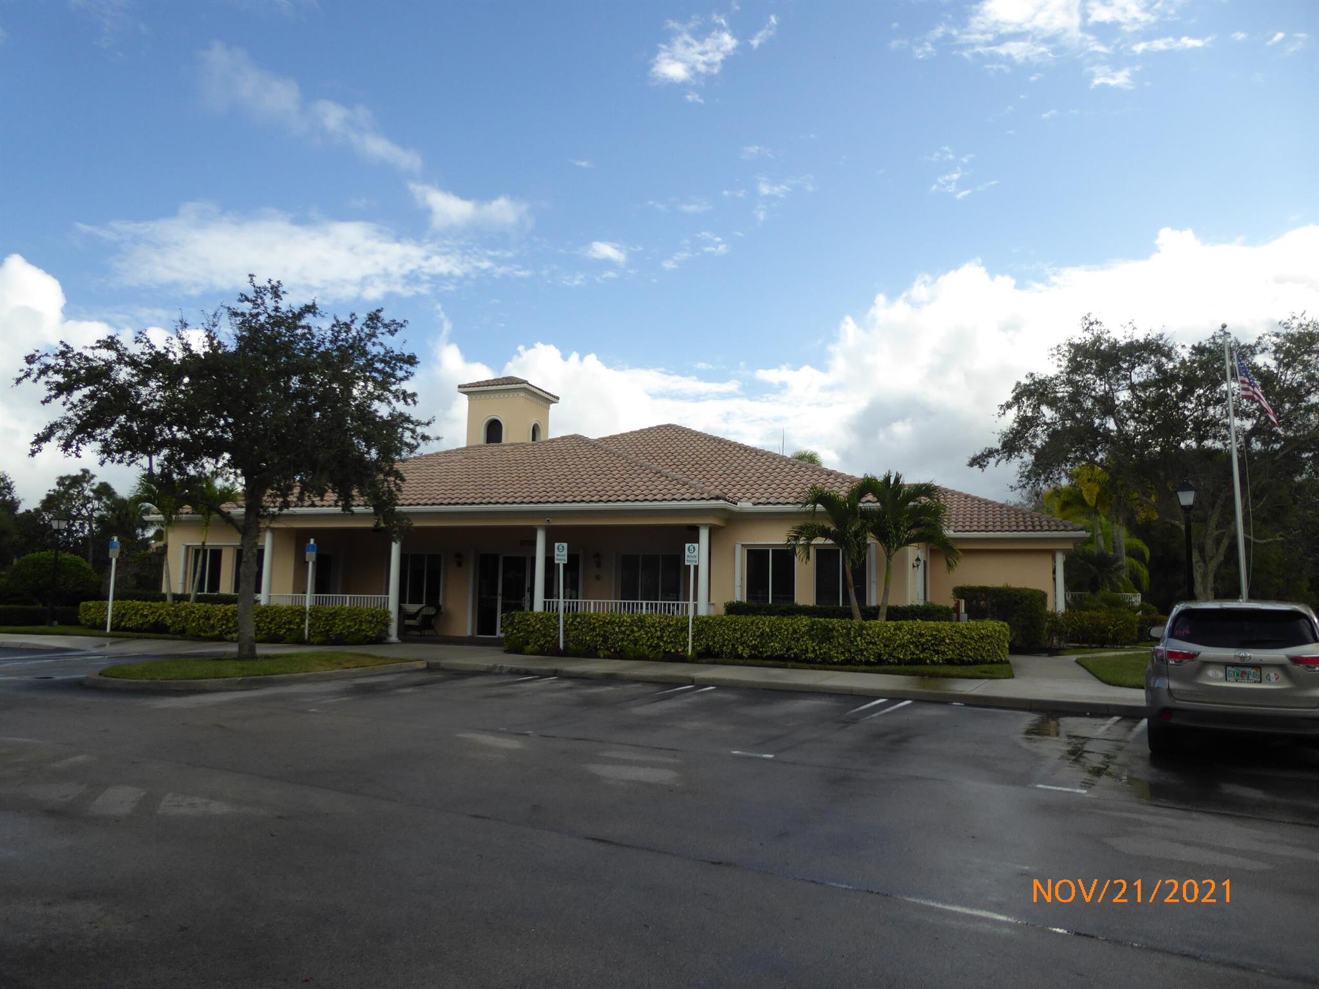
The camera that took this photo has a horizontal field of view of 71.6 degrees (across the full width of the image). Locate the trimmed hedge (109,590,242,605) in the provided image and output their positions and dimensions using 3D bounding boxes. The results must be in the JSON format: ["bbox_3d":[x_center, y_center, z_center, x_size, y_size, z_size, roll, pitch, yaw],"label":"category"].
[{"bbox_3d":[-13.022,3.307,25.461,4.903,1.078,0.850,-1,-7,18],"label":"trimmed hedge"}]

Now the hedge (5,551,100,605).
[{"bbox_3d":[-19.253,2.951,28.961,2.500,2.280,2.500,-1,-7,18],"label":"hedge"}]

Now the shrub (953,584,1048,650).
[{"bbox_3d":[8.818,3.238,23.788,2.221,1.671,1.500,-1,-7,18],"label":"shrub"}]

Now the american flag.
[{"bbox_3d":[11.728,-2.047,17.900,0.760,1.420,0.360,-1,-7,18],"label":"american flag"}]

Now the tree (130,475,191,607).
[{"bbox_3d":[-13.734,1.570,25.355,1.860,4.433,1.860,-1,-7,18],"label":"tree"}]

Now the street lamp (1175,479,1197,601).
[{"bbox_3d":[9.858,1.397,17.018,0.330,3.401,0.330,-1,-7,18],"label":"street lamp"}]

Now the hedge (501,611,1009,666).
[{"bbox_3d":[1.691,3.051,19.617,10.843,0.880,0.850,-1,-7,18],"label":"hedge"}]

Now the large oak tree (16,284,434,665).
[{"bbox_3d":[-7.981,-0.588,17.133,6.800,7.168,6.800,-1,-7,18],"label":"large oak tree"}]

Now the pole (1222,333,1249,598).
[{"bbox_3d":[11.174,-0.043,17.632,0.160,6.659,0.160,-1,-7,18],"label":"pole"}]

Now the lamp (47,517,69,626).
[{"bbox_3d":[-17.836,2.232,27.009,0.330,3.294,0.330,-1,-7,18],"label":"lamp"}]

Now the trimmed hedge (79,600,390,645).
[{"bbox_3d":[-11.049,3.264,23.671,9.490,0.830,0.850,-1,-7,18],"label":"trimmed hedge"}]

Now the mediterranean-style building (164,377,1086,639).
[{"bbox_3d":[-0.324,0.107,29.670,25.800,9.001,17.070,-1,-7,18],"label":"mediterranean-style building"}]

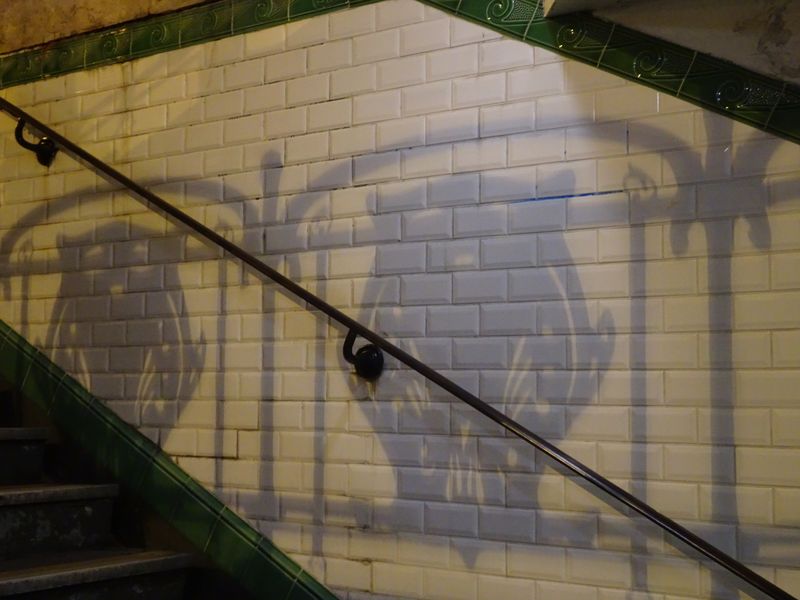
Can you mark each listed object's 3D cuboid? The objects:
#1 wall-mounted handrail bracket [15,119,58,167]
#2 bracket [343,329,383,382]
[{"bbox_3d":[-1.171,-0.498,3.540,0.089,0.121,0.124,-3,-6,35],"label":"wall-mounted handrail bracket"},{"bbox_3d":[-0.104,0.135,2.746,0.089,0.121,0.124,-3,-6,35],"label":"bracket"}]

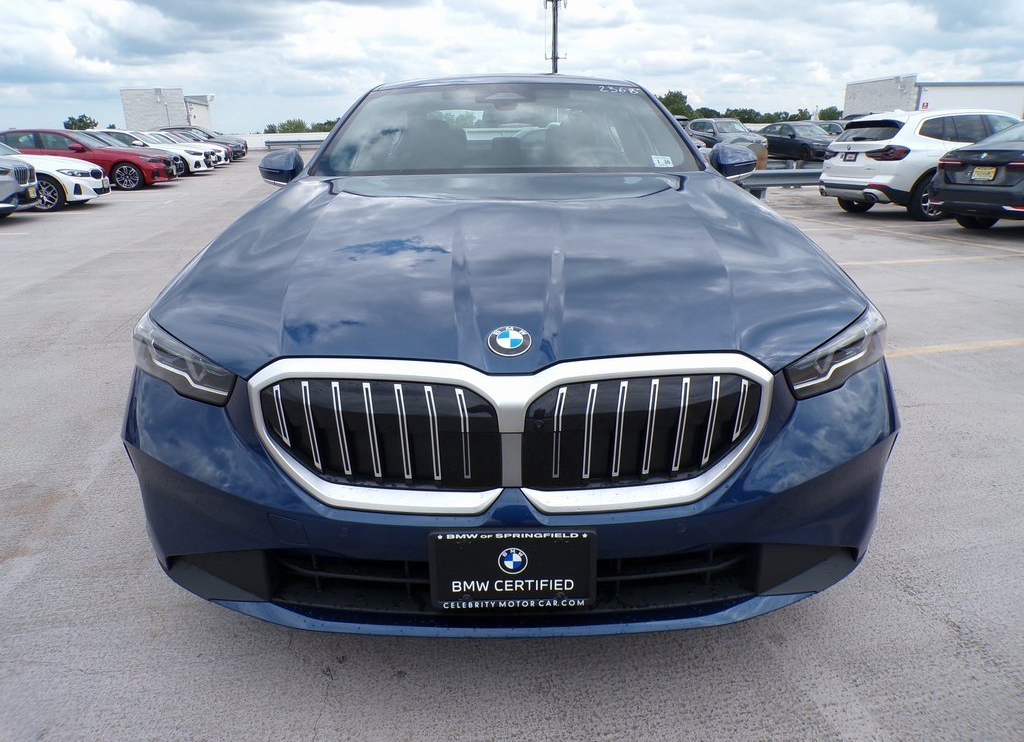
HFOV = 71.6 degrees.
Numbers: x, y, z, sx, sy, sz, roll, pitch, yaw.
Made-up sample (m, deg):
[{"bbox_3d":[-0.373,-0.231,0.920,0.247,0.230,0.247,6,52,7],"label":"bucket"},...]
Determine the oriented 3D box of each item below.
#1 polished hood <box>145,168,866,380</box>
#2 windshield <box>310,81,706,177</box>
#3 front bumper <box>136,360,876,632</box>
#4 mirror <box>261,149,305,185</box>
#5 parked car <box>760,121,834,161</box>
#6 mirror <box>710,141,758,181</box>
[{"bbox_3d":[-0.011,-0.333,1.952,1.680,0.320,1.450,-1,19,0],"label":"polished hood"},{"bbox_3d":[-0.013,-1.046,3.077,1.540,0.460,0.860,-1,18,0],"label":"windshield"},{"bbox_3d":[0.003,0.220,1.536,1.870,0.580,0.540,-1,18,0],"label":"front bumper"},{"bbox_3d":[-1.002,-0.879,3.075,0.205,0.160,0.165,-1,19,0],"label":"mirror"},{"bbox_3d":[12.530,-9.873,30.385,1.920,1.510,5.100,-5,19,-11],"label":"parked car"},{"bbox_3d":[0.969,-0.904,3.079,0.205,0.160,0.165,-1,19,0],"label":"mirror"}]

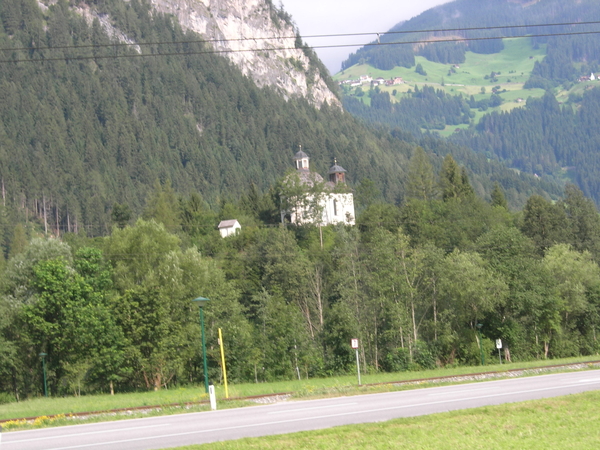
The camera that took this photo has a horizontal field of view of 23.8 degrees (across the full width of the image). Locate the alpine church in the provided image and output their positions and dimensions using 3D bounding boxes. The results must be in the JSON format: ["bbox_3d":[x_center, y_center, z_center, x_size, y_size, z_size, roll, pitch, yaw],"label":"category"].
[{"bbox_3d":[3.078,-6.332,250.000,11.000,14.000,7.800,-1,-7,-31],"label":"alpine church"}]

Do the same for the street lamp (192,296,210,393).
[{"bbox_3d":[-4.612,5.788,68.500,0.800,4.680,0.800,-4,-6,0],"label":"street lamp"}]

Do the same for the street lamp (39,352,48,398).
[{"bbox_3d":[-26.722,15.704,149.000,0.800,4.650,0.800,-4,-6,0],"label":"street lamp"}]

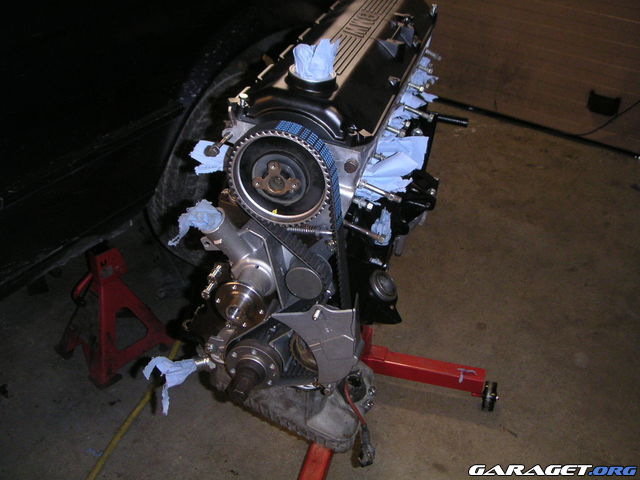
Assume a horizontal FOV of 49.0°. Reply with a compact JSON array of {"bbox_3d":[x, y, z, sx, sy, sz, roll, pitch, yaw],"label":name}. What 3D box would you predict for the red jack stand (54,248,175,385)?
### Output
[{"bbox_3d":[-0.647,0.175,2.159,0.266,0.395,0.283,25,38,35],"label":"red jack stand"}]

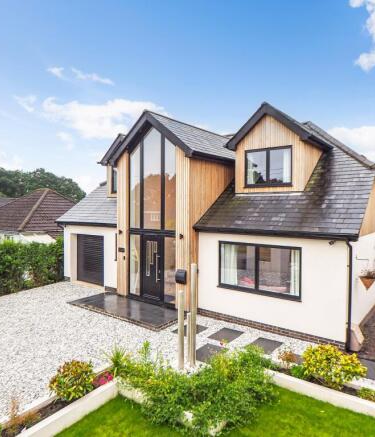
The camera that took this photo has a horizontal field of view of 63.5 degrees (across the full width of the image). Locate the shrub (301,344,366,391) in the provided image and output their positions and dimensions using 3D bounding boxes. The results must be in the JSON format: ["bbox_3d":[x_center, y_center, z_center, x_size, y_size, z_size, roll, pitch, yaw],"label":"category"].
[{"bbox_3d":[2.505,2.539,5.200,1.050,0.660,0.850,2,2,38],"label":"shrub"}]

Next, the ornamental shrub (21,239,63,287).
[{"bbox_3d":[-6.171,1.851,12.900,1.300,1.700,1.400,1,2,30],"label":"ornamental shrub"}]

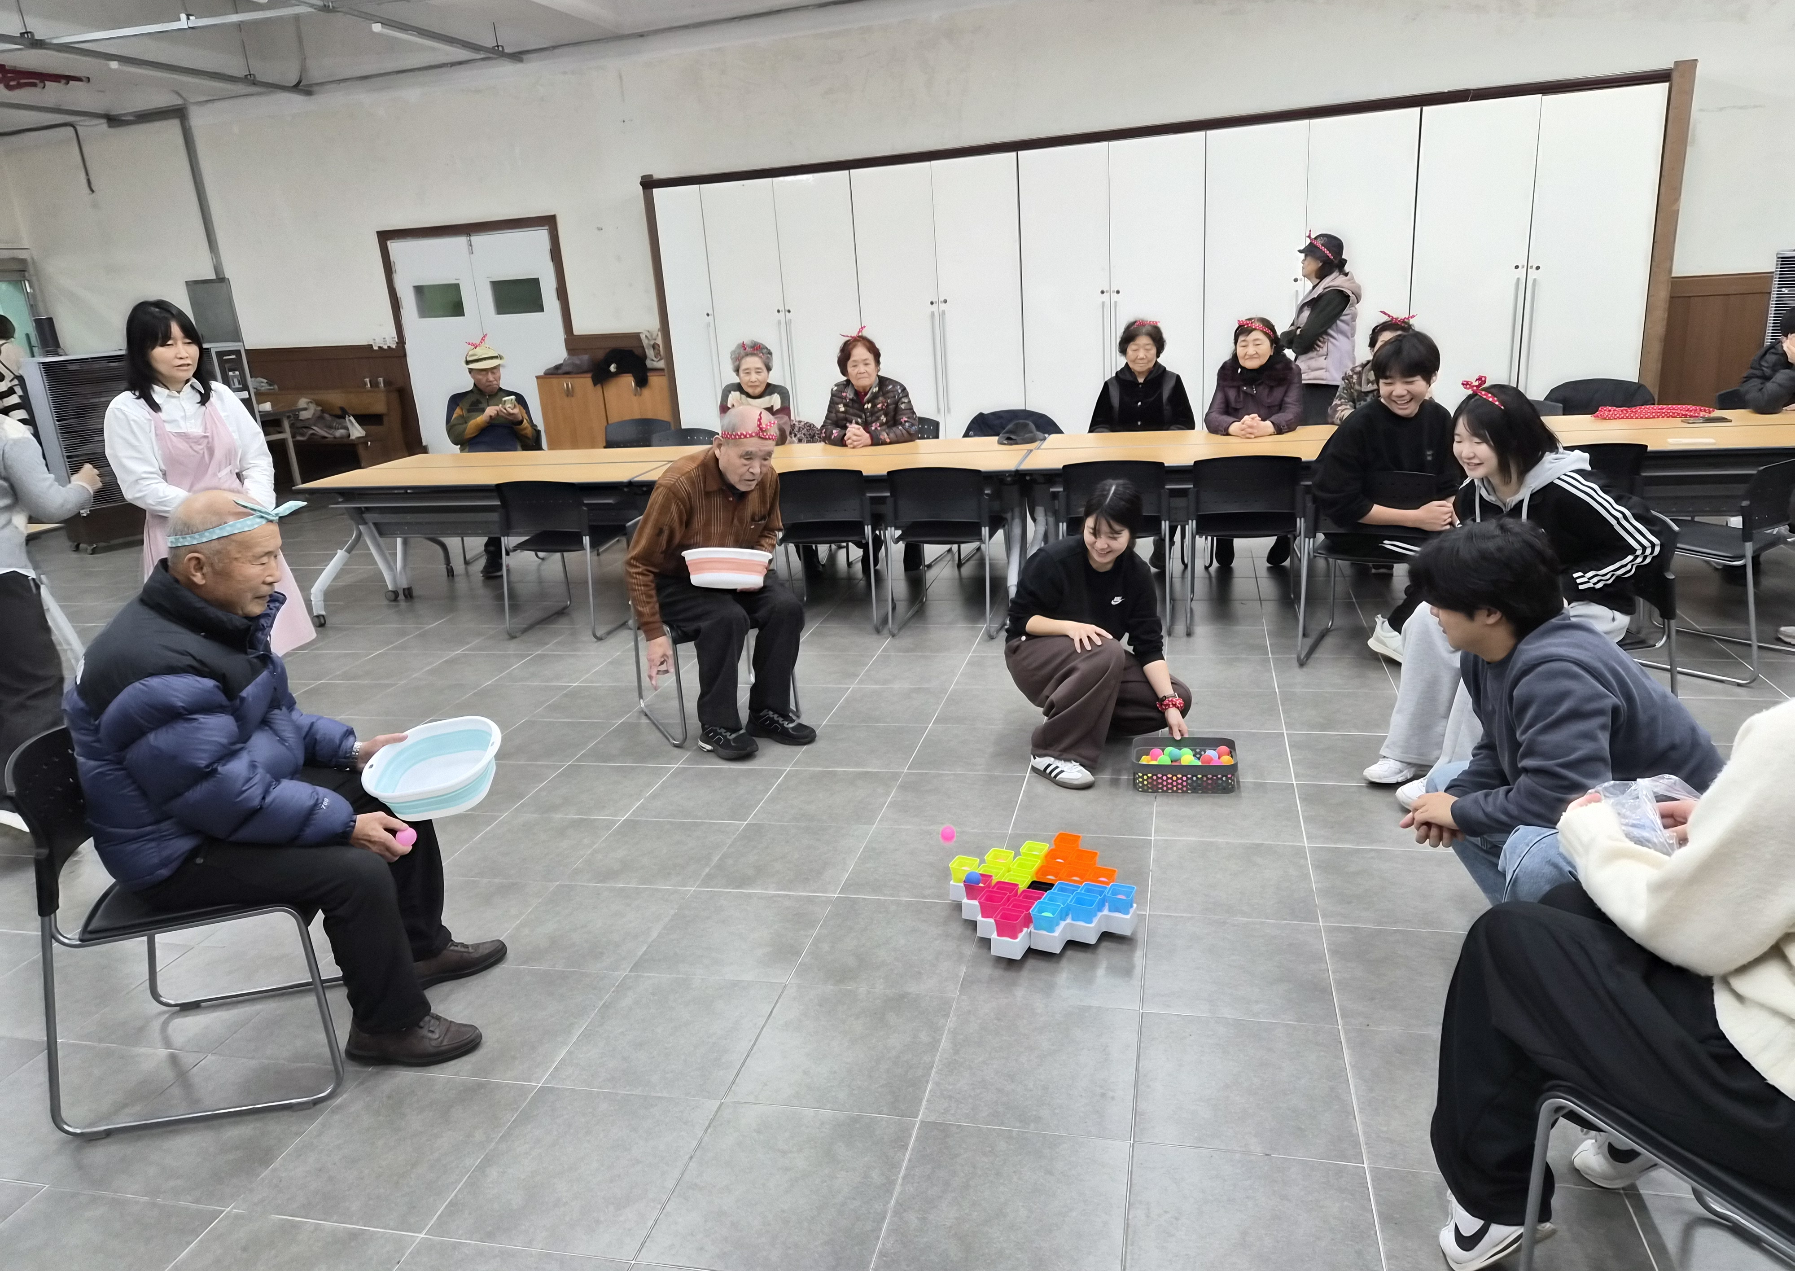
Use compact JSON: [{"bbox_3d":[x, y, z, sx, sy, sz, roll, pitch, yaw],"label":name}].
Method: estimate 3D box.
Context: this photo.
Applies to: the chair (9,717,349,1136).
[{"bbox_3d":[-1.480,0.545,2.548,0.570,0.790,0.490,-6,17,-6],"label":"chair"}]

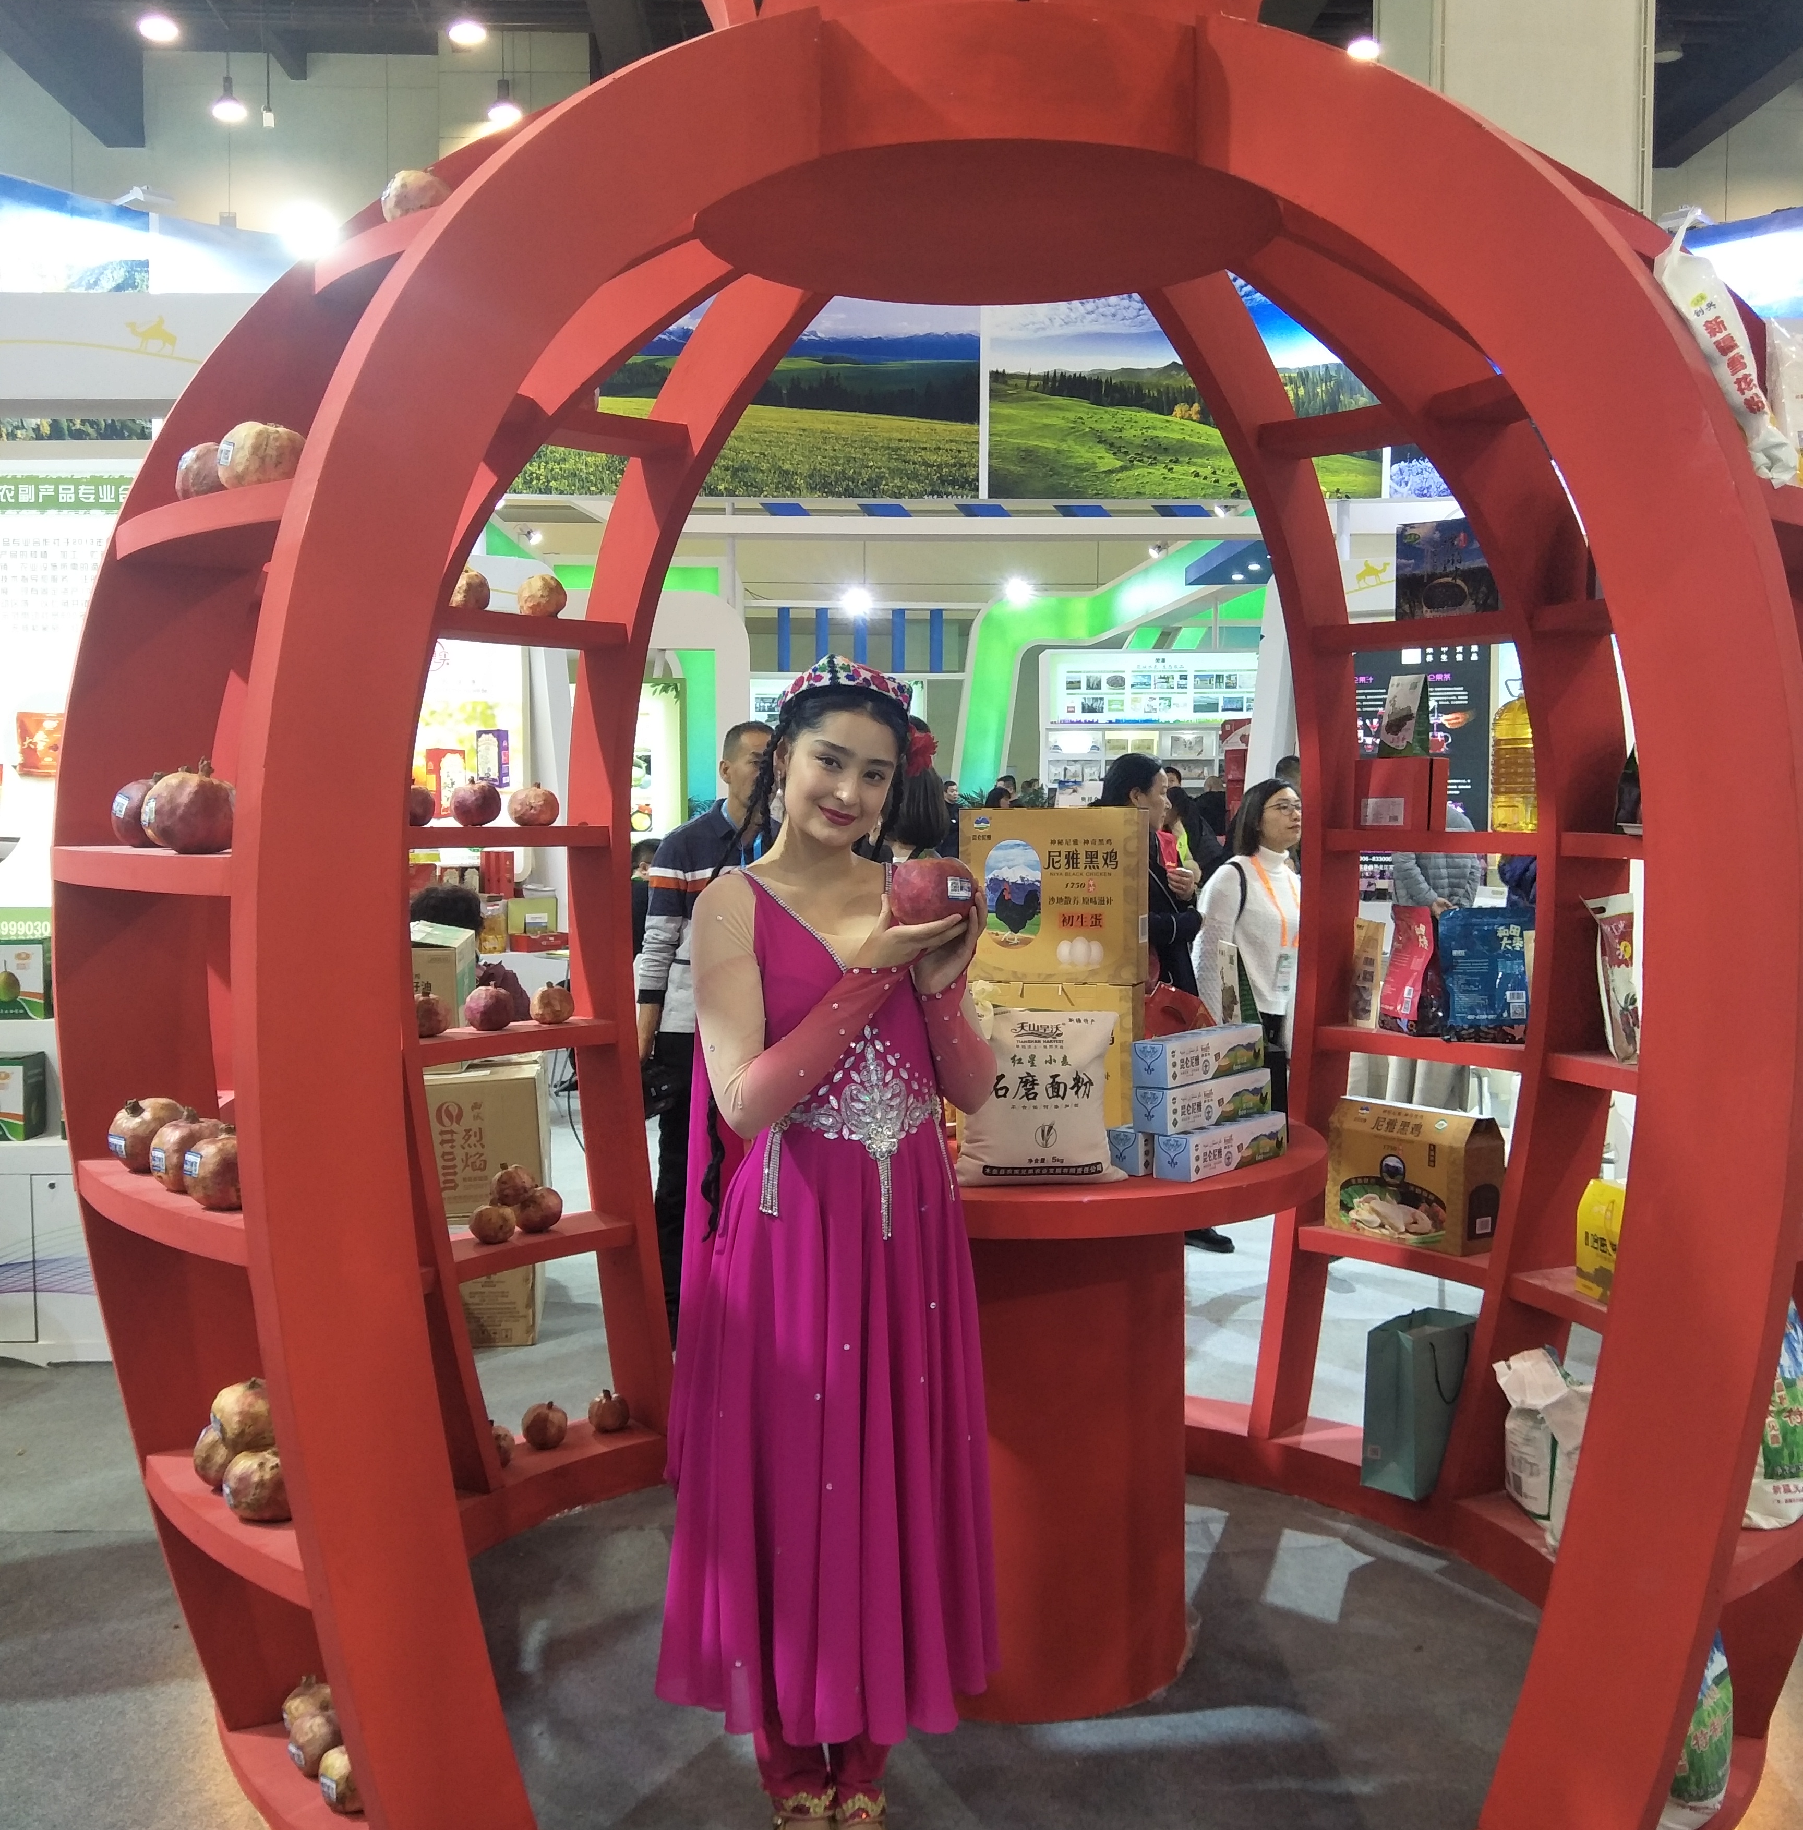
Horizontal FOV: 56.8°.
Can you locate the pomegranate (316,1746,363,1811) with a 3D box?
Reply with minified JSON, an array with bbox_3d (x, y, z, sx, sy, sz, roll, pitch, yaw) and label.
[{"bbox_3d":[-0.744,1.175,2.264,0.086,0.086,0.086,-1,4,-19],"label":"pomegranate"}]

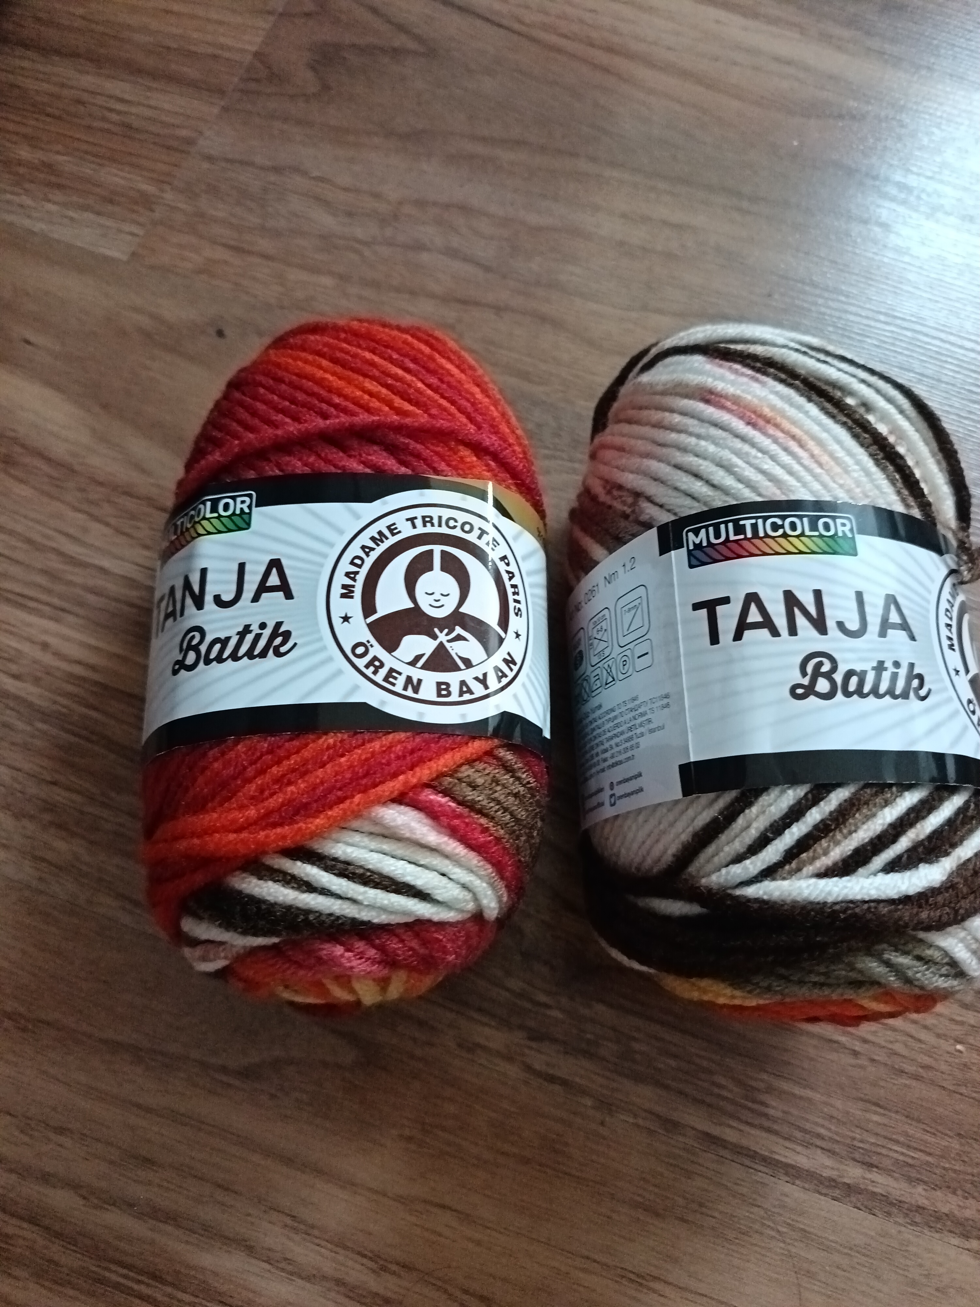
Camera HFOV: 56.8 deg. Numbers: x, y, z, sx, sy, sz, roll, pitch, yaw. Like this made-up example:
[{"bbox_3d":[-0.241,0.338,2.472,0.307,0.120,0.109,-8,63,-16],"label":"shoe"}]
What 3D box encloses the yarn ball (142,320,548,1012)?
[{"bbox_3d":[-0.031,-0.004,0.213,0.091,0.080,0.162,1,70,-1],"label":"yarn ball"}]

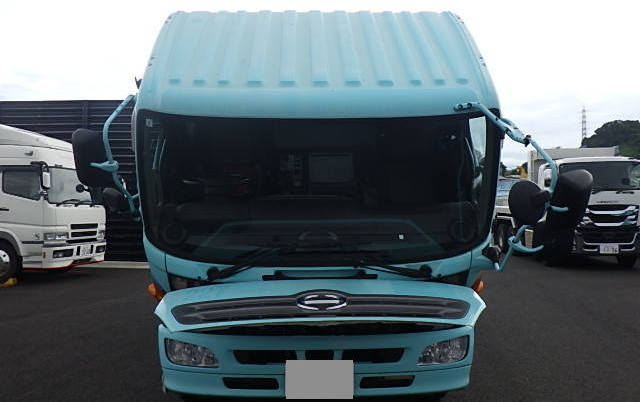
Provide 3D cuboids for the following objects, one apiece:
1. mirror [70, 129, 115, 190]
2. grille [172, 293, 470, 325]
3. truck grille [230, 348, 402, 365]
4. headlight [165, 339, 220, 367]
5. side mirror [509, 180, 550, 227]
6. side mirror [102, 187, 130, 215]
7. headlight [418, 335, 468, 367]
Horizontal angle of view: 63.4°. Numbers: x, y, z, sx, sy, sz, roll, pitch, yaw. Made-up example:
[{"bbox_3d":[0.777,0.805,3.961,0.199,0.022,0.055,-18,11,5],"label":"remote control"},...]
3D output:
[{"bbox_3d":[-1.335,-0.248,3.050,0.210,0.330,0.120,10,36,12],"label":"mirror"},{"bbox_3d":[0.015,0.670,3.200,1.840,0.165,0.170,0,-40,-2],"label":"grille"},{"bbox_3d":[-0.015,1.029,3.430,1.120,0.105,0.100,0,0,-2],"label":"truck grille"},{"bbox_3d":[-0.875,1.040,3.540,0.360,0.180,0.180,0,0,6],"label":"headlight"},{"bbox_3d":[1.138,0.008,2.820,0.200,0.225,0.090,-8,31,-15],"label":"side mirror"},{"bbox_3d":[-1.248,-0.003,3.180,0.155,0.150,0.090,9,36,10],"label":"side mirror"},{"bbox_3d":[0.854,1.042,3.620,0.350,0.185,0.180,0,0,-10],"label":"headlight"}]

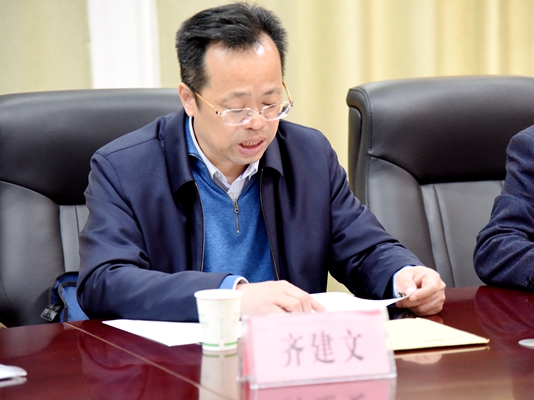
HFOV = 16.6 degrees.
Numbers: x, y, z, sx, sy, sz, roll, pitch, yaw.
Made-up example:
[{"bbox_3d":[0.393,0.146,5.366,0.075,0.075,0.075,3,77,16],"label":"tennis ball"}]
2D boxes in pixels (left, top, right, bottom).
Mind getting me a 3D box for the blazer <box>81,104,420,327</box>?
[{"bbox_3d":[-0.083,0.120,3.295,0.570,0.570,0.470,-4,7,-22],"label":"blazer"}]

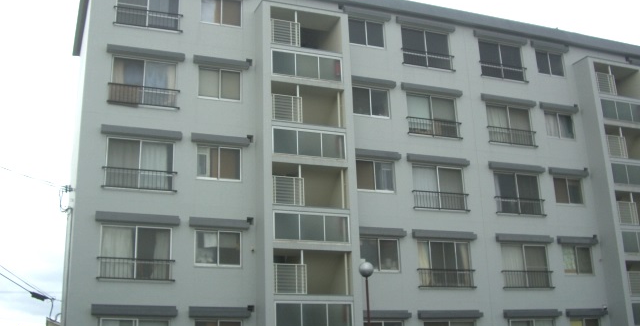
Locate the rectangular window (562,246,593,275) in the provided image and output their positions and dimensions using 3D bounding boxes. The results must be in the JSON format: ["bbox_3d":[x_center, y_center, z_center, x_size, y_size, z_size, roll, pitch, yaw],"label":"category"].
[{"bbox_3d":[9.418,3.570,25.652,1.330,1.038,0.150,5,-18,-21],"label":"rectangular window"}]

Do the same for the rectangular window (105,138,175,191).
[{"bbox_3d":[-5.313,0.076,20.886,1.958,1.558,0.100,5,-18,-21],"label":"rectangular window"}]

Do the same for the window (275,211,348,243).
[{"bbox_3d":[-0.251,2.036,21.852,2.540,0.900,0.150,5,-17,-22],"label":"window"}]

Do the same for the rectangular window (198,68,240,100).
[{"bbox_3d":[-3.240,-2.570,22.899,1.416,1.054,0.150,5,-17,-22],"label":"rectangular window"}]

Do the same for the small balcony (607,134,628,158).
[{"bbox_3d":[11.432,-0.596,27.177,0.938,0.902,0.200,5,-18,-21],"label":"small balcony"}]

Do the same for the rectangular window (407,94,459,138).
[{"bbox_3d":[4.059,-1.649,25.086,2.050,1.563,0.150,5,-18,-21],"label":"rectangular window"}]

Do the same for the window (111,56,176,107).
[{"bbox_3d":[-5.365,-2.442,21.507,2.010,1.563,0.150,5,-18,-21],"label":"window"}]

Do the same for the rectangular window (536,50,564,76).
[{"bbox_3d":[9.497,-4.090,28.863,1.401,1.054,0.150,5,-17,-22],"label":"rectangular window"}]

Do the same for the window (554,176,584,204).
[{"bbox_3d":[9.646,1.101,27.185,1.386,1.049,0.150,5,-18,-21],"label":"window"}]

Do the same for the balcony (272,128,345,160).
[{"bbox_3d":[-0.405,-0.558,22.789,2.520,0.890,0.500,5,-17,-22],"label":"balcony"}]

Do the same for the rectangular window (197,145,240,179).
[{"bbox_3d":[-3.156,0.025,22.158,1.416,1.054,0.150,5,-17,-22],"label":"rectangular window"}]

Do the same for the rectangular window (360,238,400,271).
[{"bbox_3d":[1.975,2.975,22.987,1.370,1.031,0.100,5,-18,-21],"label":"rectangular window"}]

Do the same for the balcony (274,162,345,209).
[{"bbox_3d":[-0.422,0.841,22.217,2.531,1.370,0.900,5,-18,-21],"label":"balcony"}]

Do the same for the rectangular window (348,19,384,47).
[{"bbox_3d":[1.723,-4.613,25.091,1.380,1.038,0.150,5,-18,-21],"label":"rectangular window"}]

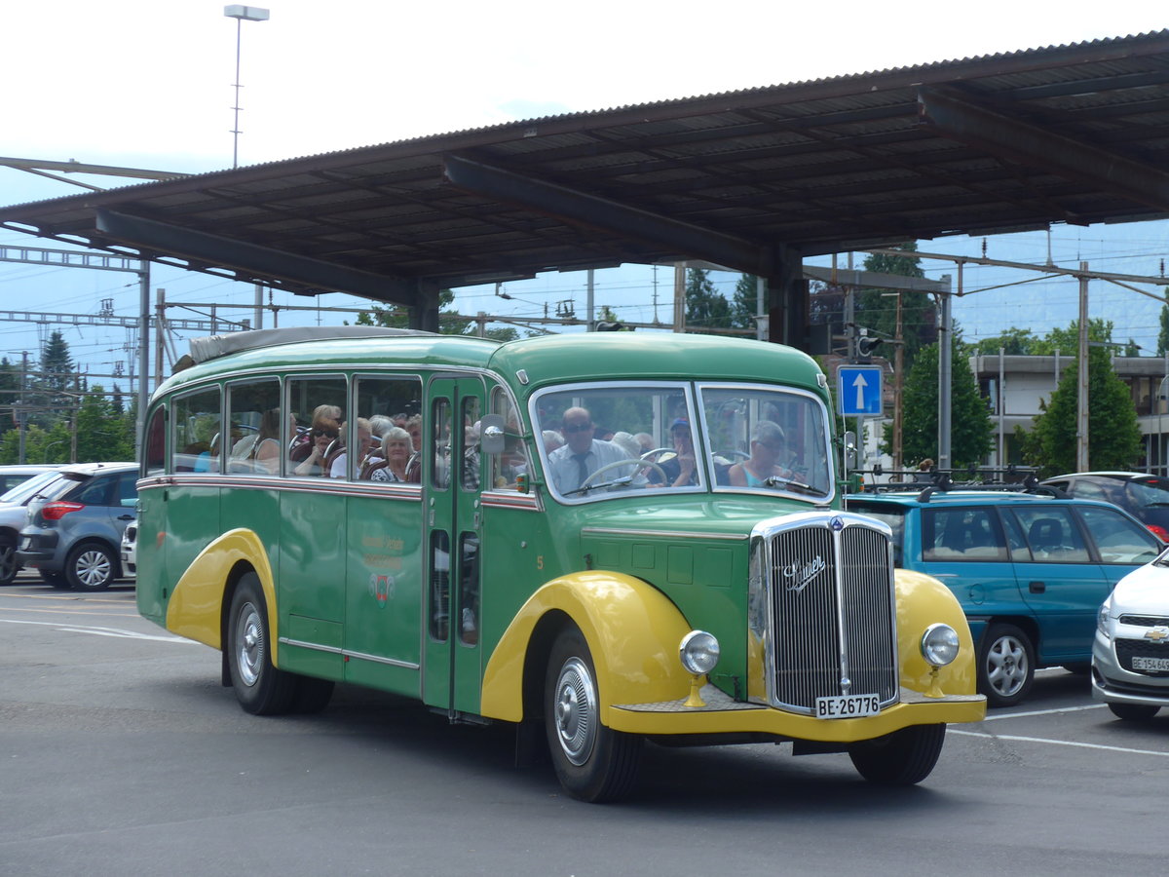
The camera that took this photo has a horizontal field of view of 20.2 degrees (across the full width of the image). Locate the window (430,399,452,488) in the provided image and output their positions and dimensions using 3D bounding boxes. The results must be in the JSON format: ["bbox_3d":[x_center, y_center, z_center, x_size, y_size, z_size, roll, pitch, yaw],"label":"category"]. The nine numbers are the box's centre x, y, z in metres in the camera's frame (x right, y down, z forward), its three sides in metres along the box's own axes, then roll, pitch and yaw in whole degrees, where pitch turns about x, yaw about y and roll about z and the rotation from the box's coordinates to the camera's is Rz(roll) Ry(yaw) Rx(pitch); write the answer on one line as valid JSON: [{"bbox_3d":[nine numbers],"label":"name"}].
[{"bbox_3d":[-0.829,0.026,19.232,0.050,0.550,0.350,0,0,-24],"label":"window"}]

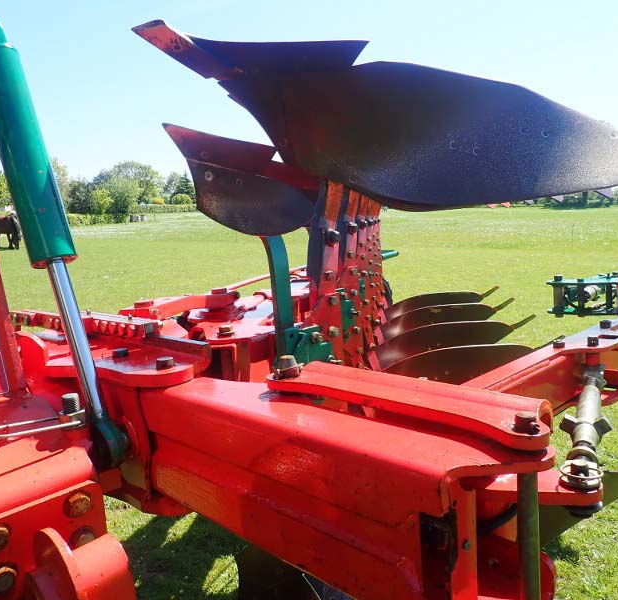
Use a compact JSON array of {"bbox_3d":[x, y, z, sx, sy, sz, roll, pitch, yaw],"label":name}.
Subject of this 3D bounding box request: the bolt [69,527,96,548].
[{"bbox_3d":[-0.388,0.415,1.000,0.024,0.048,0.048,7,12,43],"label":"bolt"}]

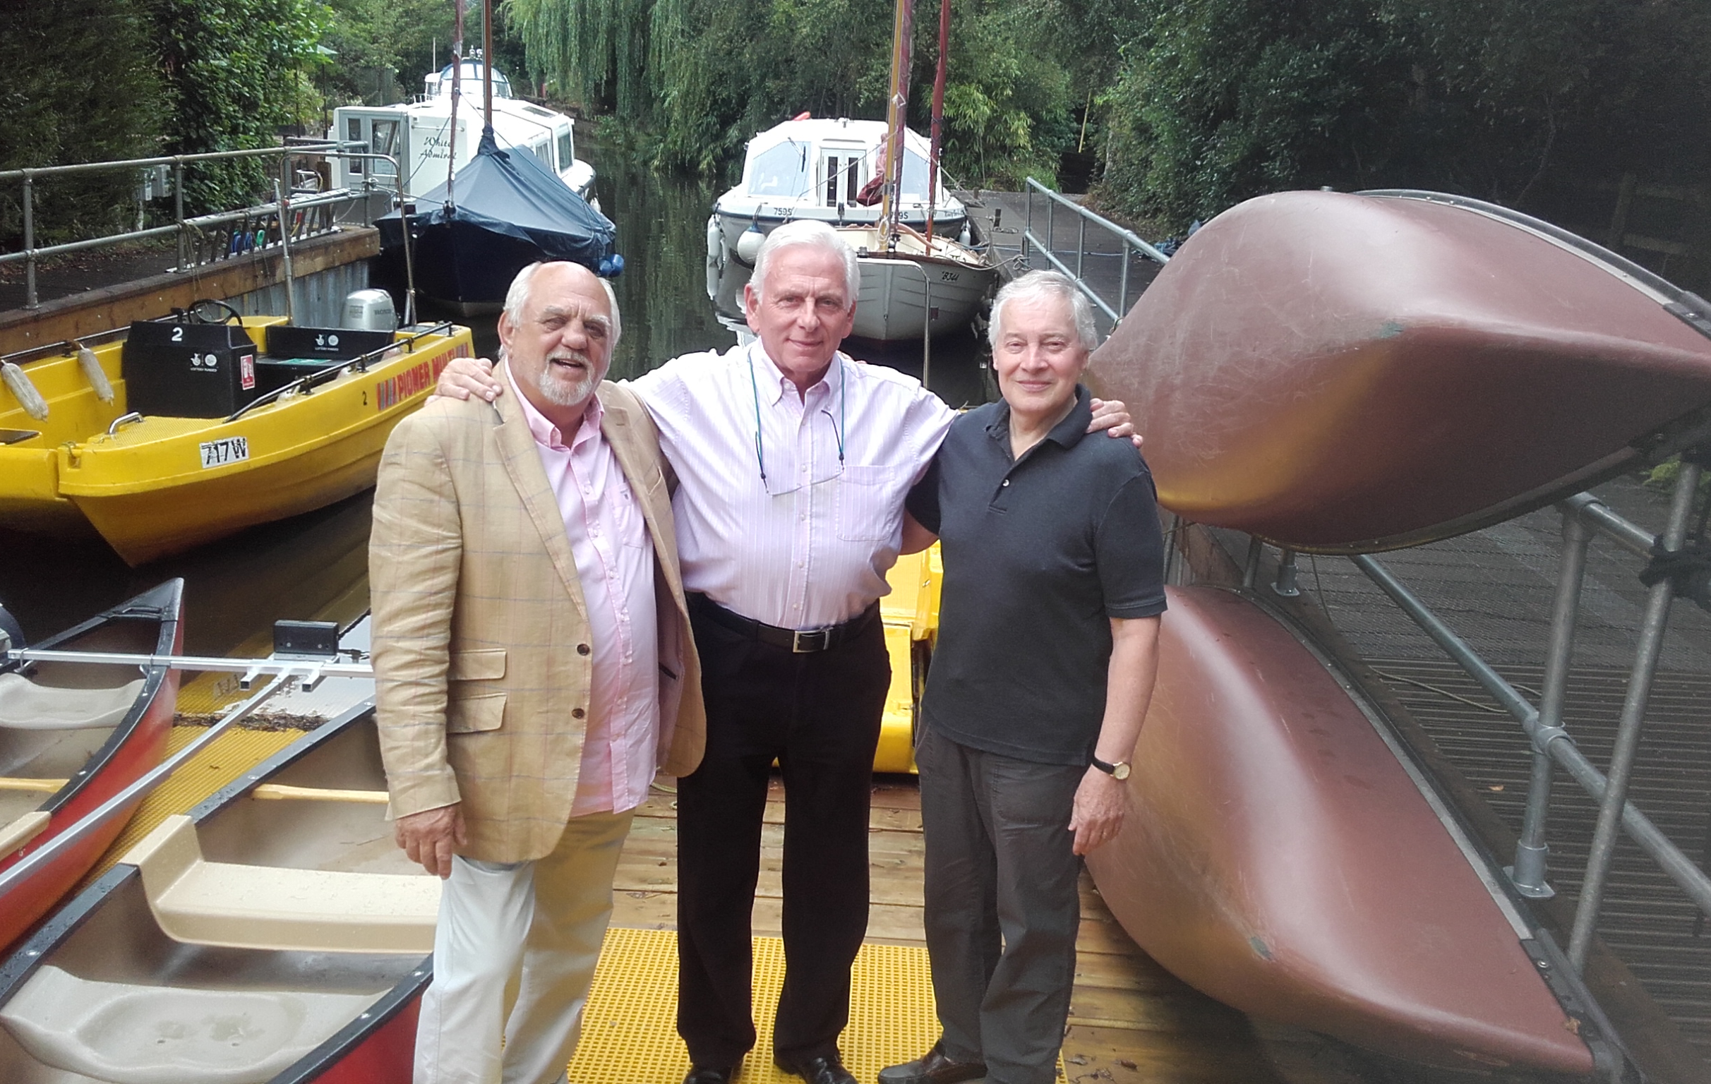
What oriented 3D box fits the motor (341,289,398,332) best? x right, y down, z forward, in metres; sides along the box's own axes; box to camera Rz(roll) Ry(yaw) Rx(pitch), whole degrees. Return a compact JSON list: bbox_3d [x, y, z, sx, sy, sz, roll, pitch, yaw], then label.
[{"bbox_3d":[-3.972,-1.442,12.475,0.390,1.250,0.640,5,17,10],"label":"motor"}]

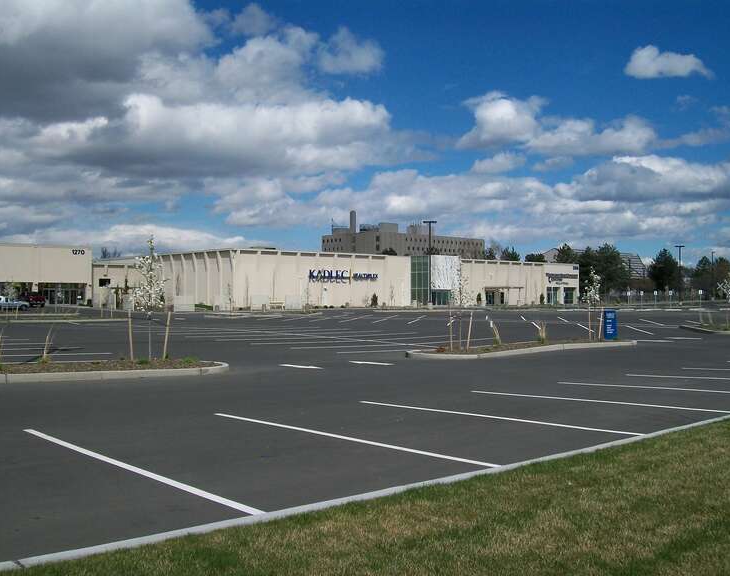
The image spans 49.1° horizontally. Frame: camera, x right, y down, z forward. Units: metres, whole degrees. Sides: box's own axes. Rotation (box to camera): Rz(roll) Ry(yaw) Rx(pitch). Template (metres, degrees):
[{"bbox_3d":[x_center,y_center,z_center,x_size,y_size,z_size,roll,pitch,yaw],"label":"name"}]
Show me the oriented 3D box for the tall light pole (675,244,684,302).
[{"bbox_3d":[51.583,-2.296,131.000,1.550,9.700,0.600,0,-1,21],"label":"tall light pole"}]

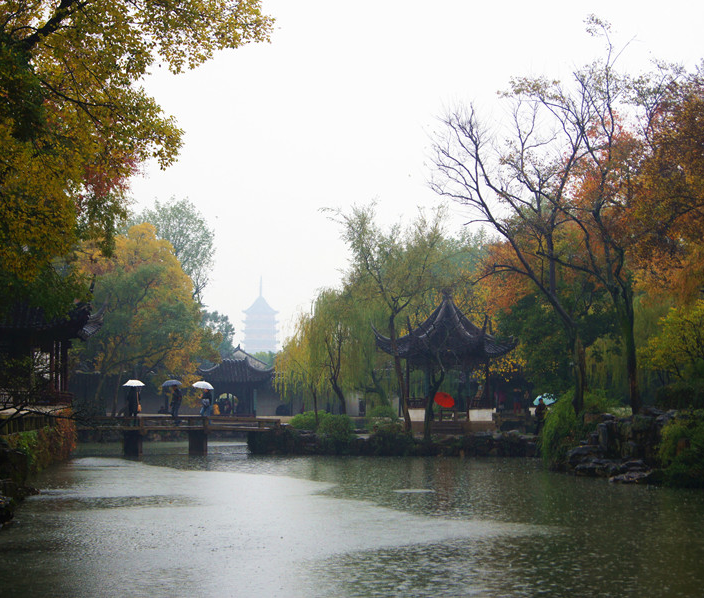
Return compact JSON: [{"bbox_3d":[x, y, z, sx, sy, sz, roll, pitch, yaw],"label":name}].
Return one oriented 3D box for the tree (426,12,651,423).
[{"bbox_3d":[6.576,-2.859,57.757,7.560,13.660,6.500,0,-3,0],"label":"tree"}]

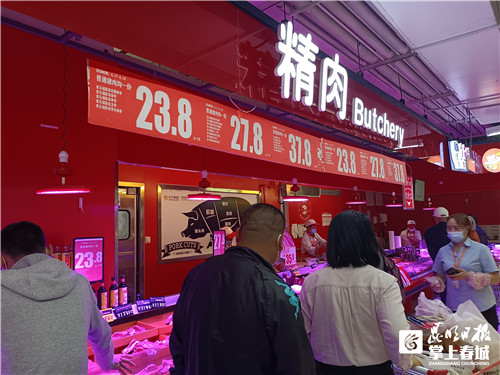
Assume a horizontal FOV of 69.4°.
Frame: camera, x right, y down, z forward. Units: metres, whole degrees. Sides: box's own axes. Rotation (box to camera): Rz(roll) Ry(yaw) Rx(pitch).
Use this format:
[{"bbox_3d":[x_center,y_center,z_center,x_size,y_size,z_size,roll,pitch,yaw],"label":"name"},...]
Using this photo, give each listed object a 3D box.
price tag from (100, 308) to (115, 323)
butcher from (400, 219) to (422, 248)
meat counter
[{"bbox_3d":[-0.957,0.857,2.414,0.015,0.083,0.090,-28,-21,36],"label":"price tag"},{"bbox_3d":[3.577,1.481,7.900,0.480,1.540,0.360,-4,-6,26],"label":"butcher"},{"bbox_3d":[1.737,1.529,5.016,1.150,0.980,5.400,-6,-7,41],"label":"meat counter"}]

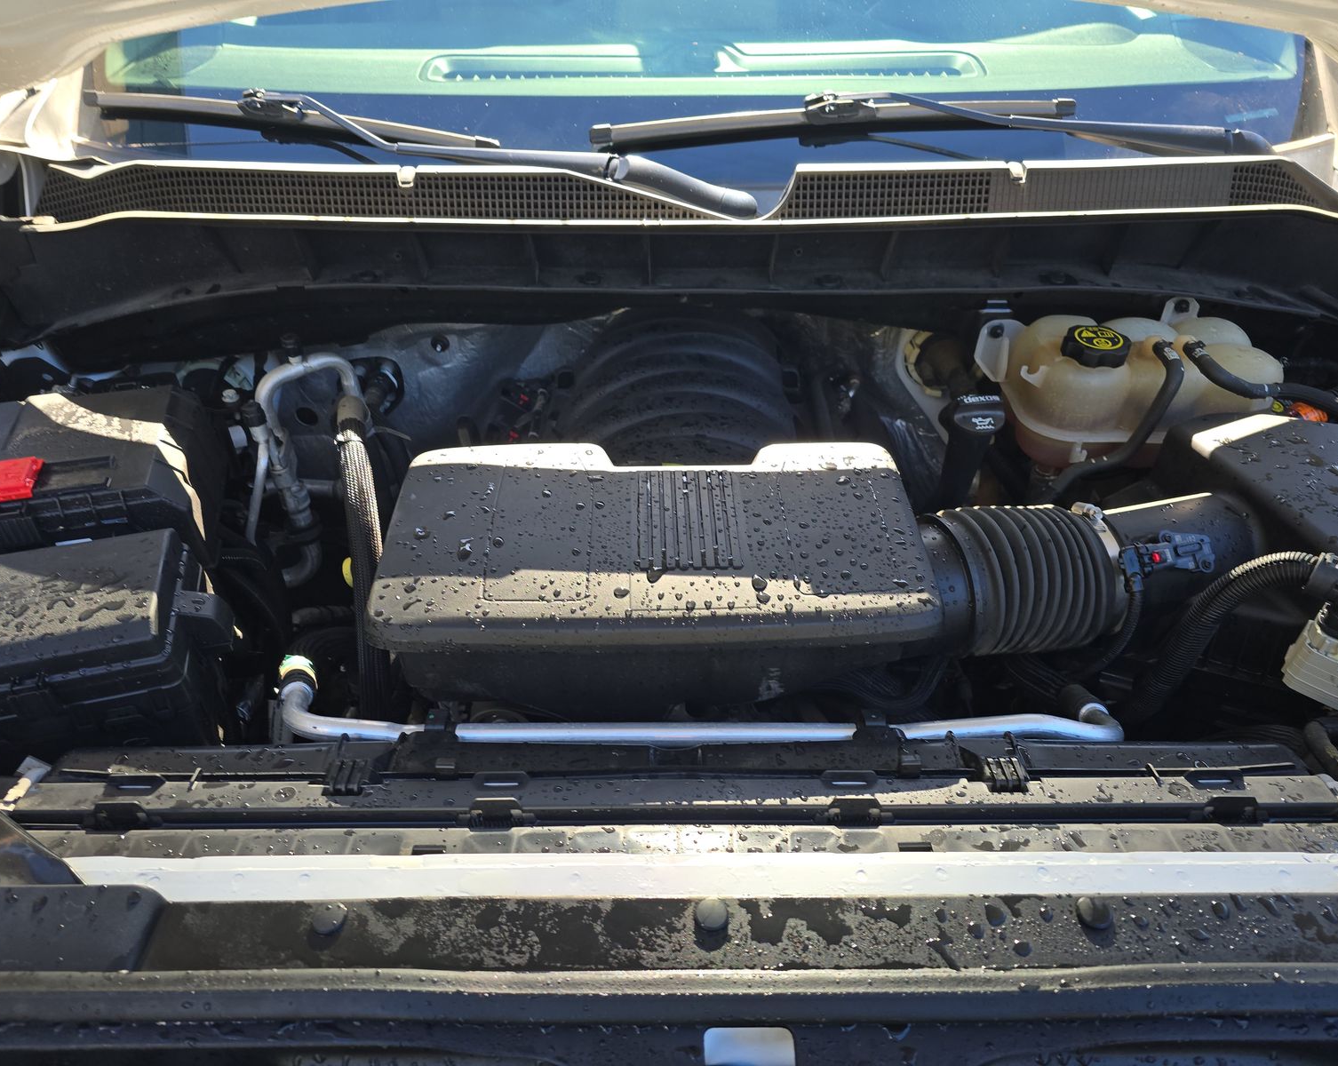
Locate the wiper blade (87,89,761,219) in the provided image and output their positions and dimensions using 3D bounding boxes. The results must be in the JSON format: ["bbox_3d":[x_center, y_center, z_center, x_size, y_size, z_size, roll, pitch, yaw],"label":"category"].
[{"bbox_3d":[-0.313,-0.453,1.113,0.840,0.070,0.085,12,42,9],"label":"wiper blade"}]

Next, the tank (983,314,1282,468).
[{"bbox_3d":[0.458,-0.132,0.959,0.275,0.165,0.170,0,40,0],"label":"tank"}]

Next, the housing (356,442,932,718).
[{"bbox_3d":[-0.011,0.051,0.833,0.440,0.155,0.215,0,46,0],"label":"housing"}]

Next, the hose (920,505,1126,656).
[{"bbox_3d":[0.306,0.041,0.815,0.150,0.122,0.122,-3,40,-11],"label":"hose"}]

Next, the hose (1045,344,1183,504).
[{"bbox_3d":[0.423,-0.100,0.899,0.145,0.110,0.170,0,40,0],"label":"hose"}]

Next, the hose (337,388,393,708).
[{"bbox_3d":[-0.283,0.014,0.875,0.045,0.050,0.300,-14,73,12],"label":"hose"}]

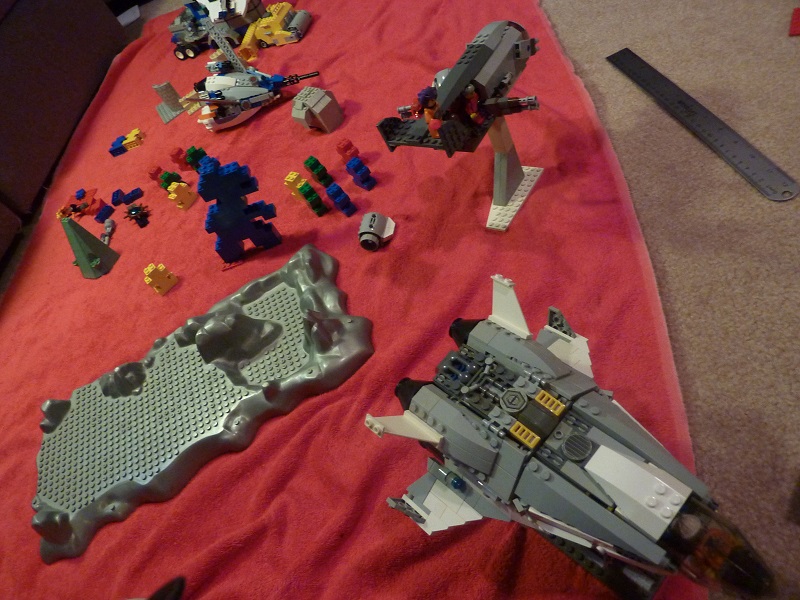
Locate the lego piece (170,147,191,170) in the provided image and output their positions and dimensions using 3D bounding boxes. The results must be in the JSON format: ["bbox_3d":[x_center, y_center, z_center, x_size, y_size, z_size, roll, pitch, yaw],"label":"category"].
[{"bbox_3d":[-0.359,-0.233,0.953,0.032,0.040,0.016,11,61,32],"label":"lego piece"}]

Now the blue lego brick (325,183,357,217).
[{"bbox_3d":[-0.080,-0.134,0.758,0.016,0.040,0.032,-41,49,-8],"label":"blue lego brick"}]

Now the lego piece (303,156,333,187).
[{"bbox_3d":[-0.117,-0.181,0.812,0.016,0.040,0.032,-46,50,-11],"label":"lego piece"}]

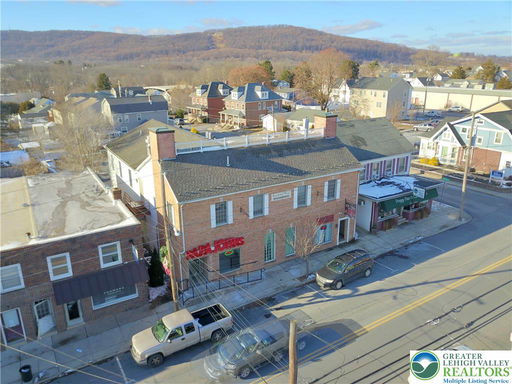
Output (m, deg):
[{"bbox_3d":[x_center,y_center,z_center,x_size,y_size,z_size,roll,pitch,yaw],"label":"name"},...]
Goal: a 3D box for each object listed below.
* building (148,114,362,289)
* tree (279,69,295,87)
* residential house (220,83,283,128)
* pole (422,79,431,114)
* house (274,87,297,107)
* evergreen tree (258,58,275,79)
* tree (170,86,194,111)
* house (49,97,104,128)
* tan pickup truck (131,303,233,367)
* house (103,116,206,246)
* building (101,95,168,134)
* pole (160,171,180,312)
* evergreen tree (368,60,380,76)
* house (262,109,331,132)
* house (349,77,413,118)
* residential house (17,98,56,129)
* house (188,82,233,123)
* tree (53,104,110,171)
[{"bbox_3d":[-0.373,-0.720,32.803,16.900,10.850,9.800,-11,21,-29],"label":"building"},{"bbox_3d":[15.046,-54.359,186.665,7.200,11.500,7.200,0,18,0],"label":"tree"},{"bbox_3d":[-1.606,-24.388,106.423,14.000,10.950,12.000,-11,21,-29],"label":"residential house"},{"bbox_3d":[49.744,-27.953,112.340,1.200,11.400,0.600,-11,21,-30],"label":"pole"},{"bbox_3d":[10.620,-35.399,143.311,9.500,8.200,8.500,-11,21,-30],"label":"house"},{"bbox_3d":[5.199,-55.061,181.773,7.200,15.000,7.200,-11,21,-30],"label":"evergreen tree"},{"bbox_3d":[-28.382,-35.364,146.825,9.246,9.110,9.246,-11,20,-30],"label":"tree"},{"bbox_3d":[-49.021,-22.298,105.918,11.000,8.000,13.000,-11,21,-29],"label":"house"},{"bbox_3d":[-4.167,7.941,22.111,5.650,1.820,1.980,-11,21,-30],"label":"tan pickup truck"},{"bbox_3d":[-8.561,-2.304,40.581,11.100,9.250,13.000,-11,21,-29],"label":"house"},{"bbox_3d":[-32.837,-21.381,104.780,14.600,8.400,9.500,-11,20,-30],"label":"building"},{"bbox_3d":[-5.127,3.220,23.256,0.340,9.300,0.340,-11,21,-29],"label":"pole"},{"bbox_3d":[64.900,-65.722,210.639,7.400,13.600,7.400,-11,21,-29],"label":"evergreen tree"},{"bbox_3d":[10.636,-17.836,95.956,16.100,4.600,11.000,-11,20,-30],"label":"house"},{"bbox_3d":[39.883,-30.654,124.433,11.100,11.400,16.300,-11,20,-30],"label":"house"},{"bbox_3d":[-54.664,-19.549,95.780,9.500,6.300,8.500,-11,21,-30],"label":"residential house"},{"bbox_3d":[-13.239,-28.469,121.158,13.800,11.100,11.400,-11,21,-29],"label":"house"},{"bbox_3d":[-24.177,-7.551,53.287,7.900,9.600,7.900,-11,21,-30],"label":"tree"}]

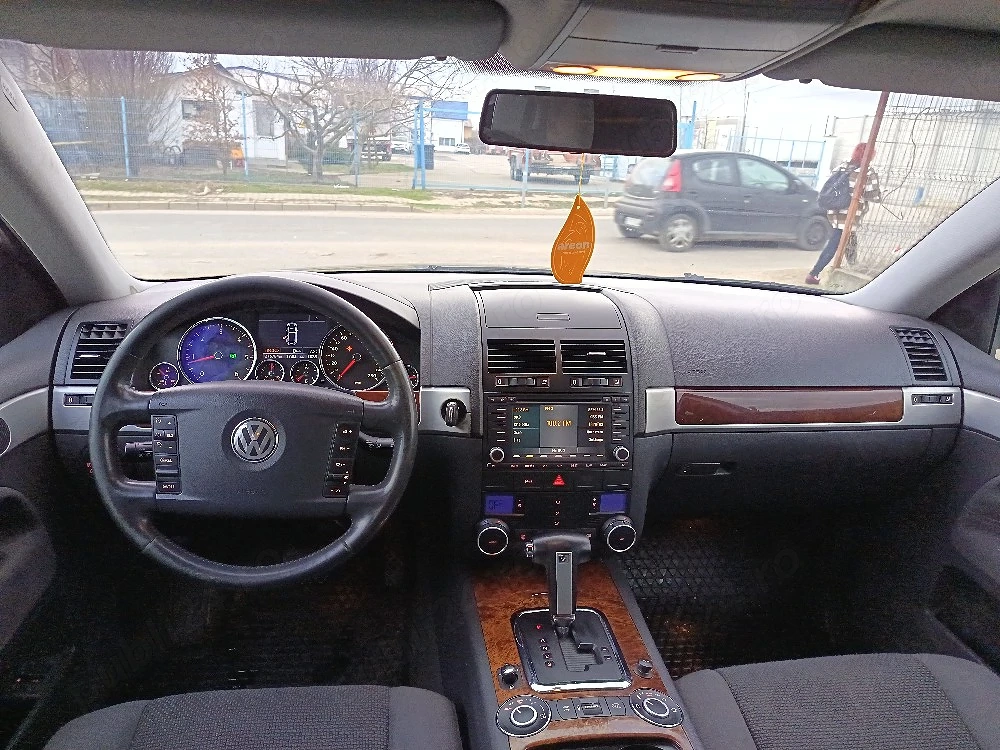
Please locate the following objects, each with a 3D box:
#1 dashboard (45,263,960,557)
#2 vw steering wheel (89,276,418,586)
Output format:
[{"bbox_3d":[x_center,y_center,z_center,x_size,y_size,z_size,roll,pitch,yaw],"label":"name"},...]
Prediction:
[{"bbox_3d":[0.063,0.046,1.243,1.490,0.407,0.505,0,16,-9],"label":"dashboard"},{"bbox_3d":[-0.296,0.072,0.880,0.385,0.385,0.100,0,-3,-9],"label":"vw steering wheel"}]

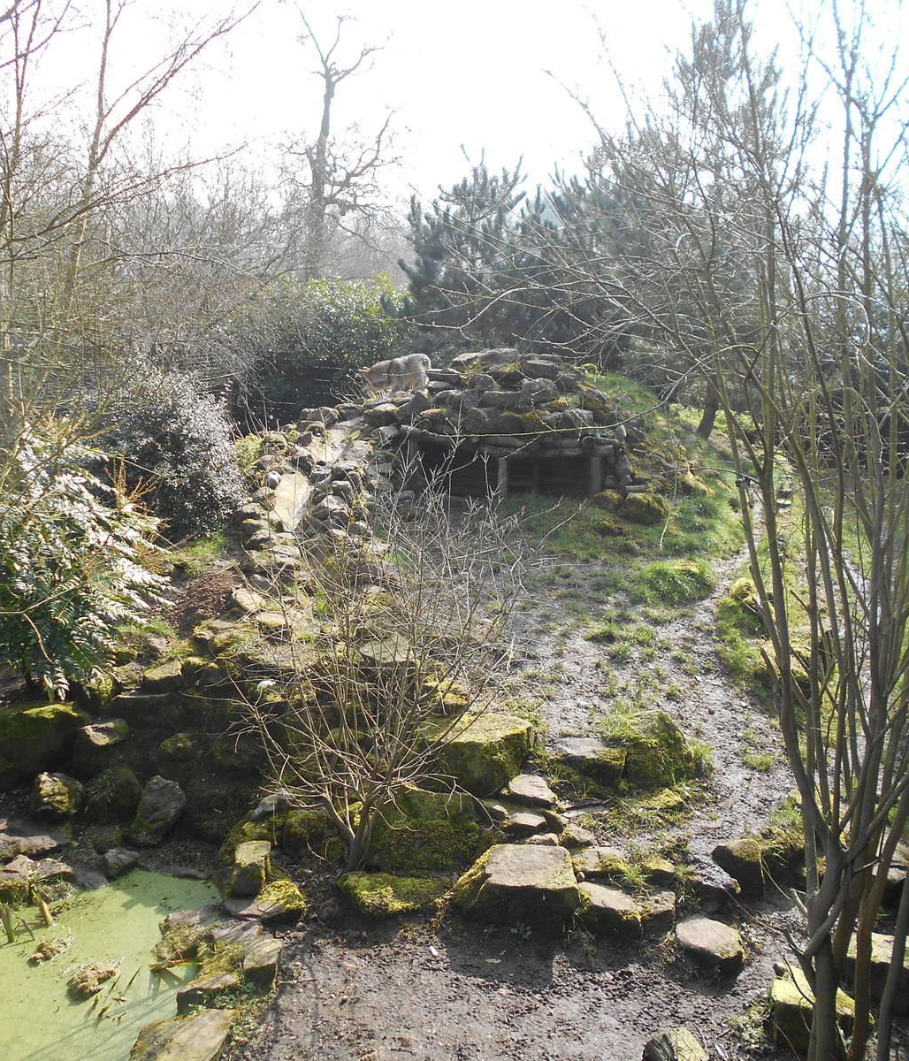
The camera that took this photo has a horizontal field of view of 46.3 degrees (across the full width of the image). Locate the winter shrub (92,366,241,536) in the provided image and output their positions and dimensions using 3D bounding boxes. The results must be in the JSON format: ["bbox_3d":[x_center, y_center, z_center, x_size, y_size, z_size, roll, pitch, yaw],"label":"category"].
[{"bbox_3d":[-3.123,-0.865,11.730,1.500,1.800,1.500,0,13,0],"label":"winter shrub"}]

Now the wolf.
[{"bbox_3d":[-1.045,-2.728,18.600,1.250,0.740,0.380,2,11,10],"label":"wolf"}]

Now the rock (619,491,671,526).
[{"bbox_3d":[2.477,-0.289,13.823,0.660,0.409,0.561,0,13,0],"label":"rock"}]

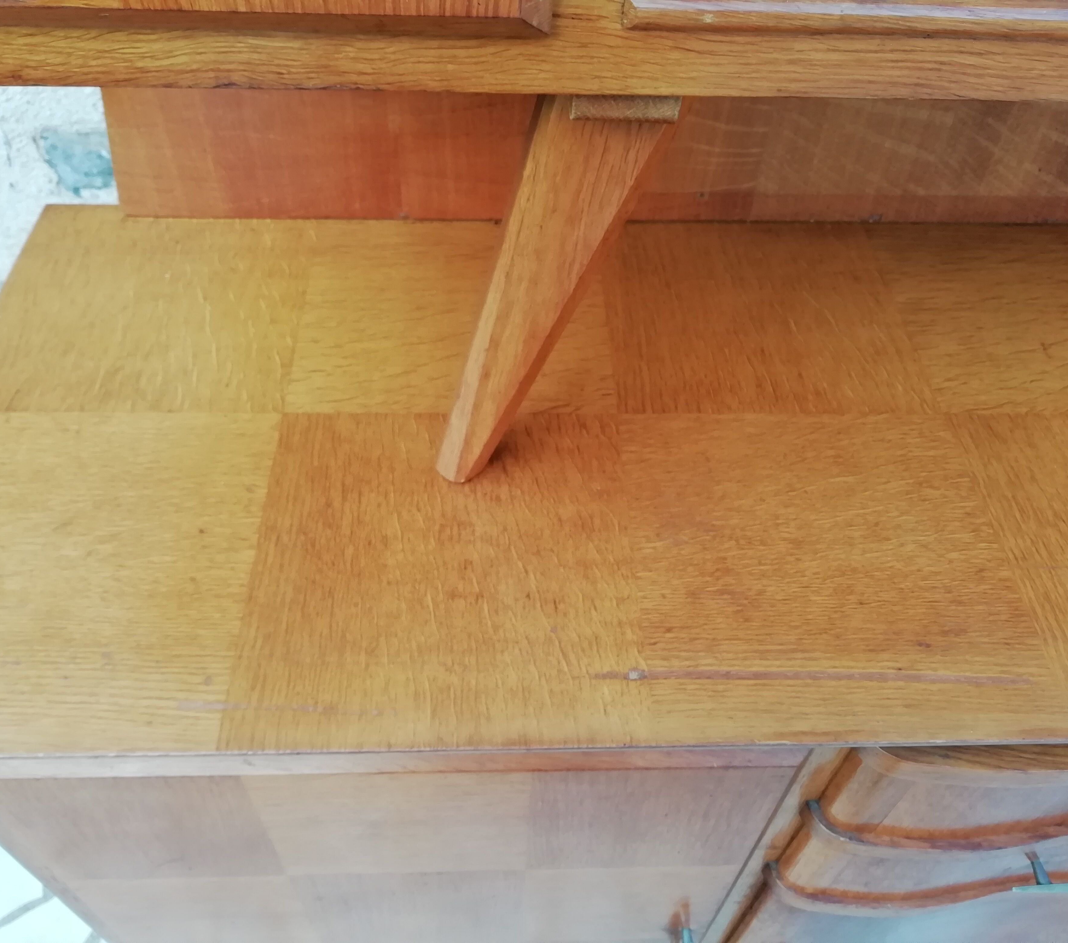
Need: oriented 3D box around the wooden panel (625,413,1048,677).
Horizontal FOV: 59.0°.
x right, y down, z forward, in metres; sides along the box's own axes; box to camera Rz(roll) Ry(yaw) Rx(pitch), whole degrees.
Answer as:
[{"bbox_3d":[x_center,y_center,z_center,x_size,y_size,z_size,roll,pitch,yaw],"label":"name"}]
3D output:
[{"bbox_3d":[0.178,0.046,0.607,0.234,0.020,0.210,0,50,-2],"label":"wooden panel"}]

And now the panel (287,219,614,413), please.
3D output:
[{"bbox_3d":[-0.061,-0.120,0.737,0.232,0.020,0.224,0,50,-2],"label":"panel"}]

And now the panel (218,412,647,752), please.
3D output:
[{"bbox_3d":[-0.055,0.060,0.587,0.232,0.020,0.245,0,50,-2],"label":"panel"}]

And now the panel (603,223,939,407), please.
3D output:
[{"bbox_3d":[0.172,-0.121,0.746,0.234,0.020,0.224,0,50,-2],"label":"panel"}]

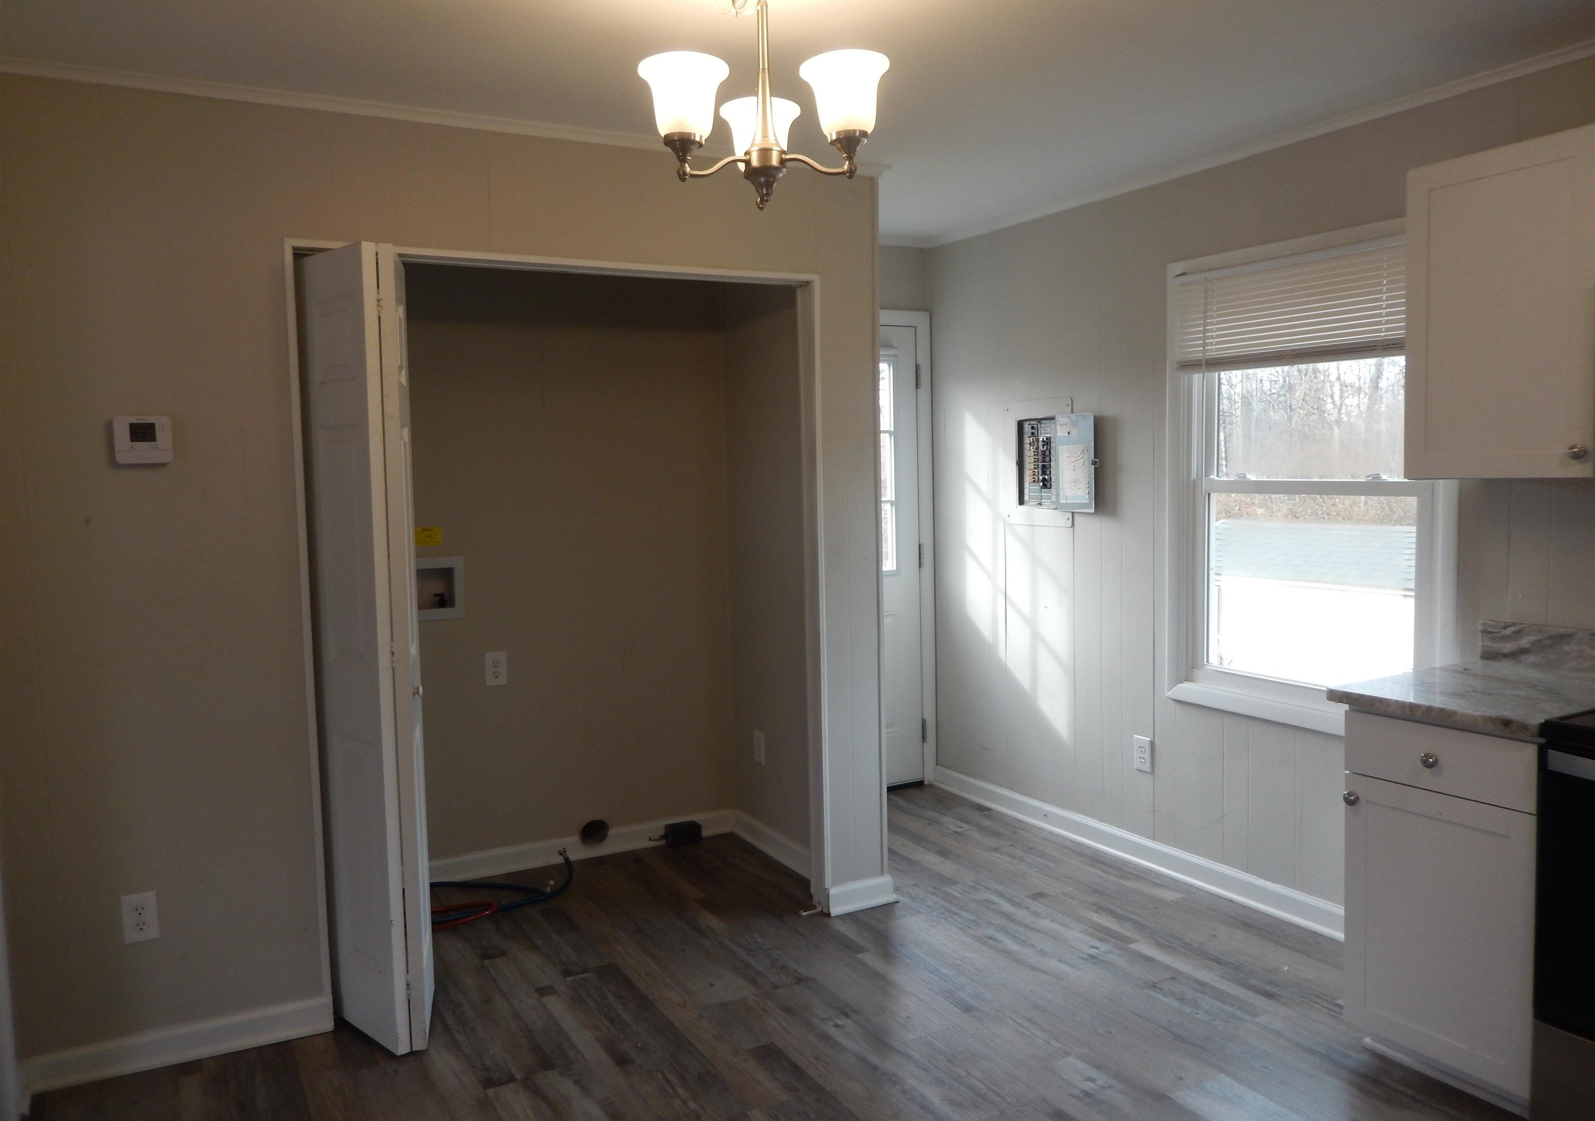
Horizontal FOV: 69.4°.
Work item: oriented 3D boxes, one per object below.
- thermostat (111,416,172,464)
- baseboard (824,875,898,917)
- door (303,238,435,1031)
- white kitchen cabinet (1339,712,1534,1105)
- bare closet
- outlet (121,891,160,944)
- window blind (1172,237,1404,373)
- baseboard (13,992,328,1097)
[{"bbox_3d":[-1.583,-0.291,2.789,0.117,0.106,0.028,-3,5,-27],"label":"thermostat"},{"bbox_3d":[0.224,1.118,3.838,0.250,0.097,0.022,-3,5,-27],"label":"baseboard"},{"bbox_3d":[-1.091,0.234,2.978,0.275,2.000,0.375,-3,5,-27],"label":"door"},{"bbox_3d":[1.707,0.786,2.768,0.629,0.866,0.449,-4,5,-30],"label":"white kitchen cabinet"},{"bbox_3d":[-0.805,0.160,3.752,1.600,2.060,1.120,-3,5,-27],"label":"bare closet"},{"bbox_3d":[-1.629,0.887,2.858,0.073,0.118,0.012,-3,5,-27],"label":"outlet"},{"bbox_3d":[1.508,-0.767,3.499,0.045,0.335,0.930,-4,5,-30],"label":"window blind"},{"bbox_3d":[-1.555,1.222,2.924,0.700,0.095,0.018,-3,5,-27],"label":"baseboard"}]

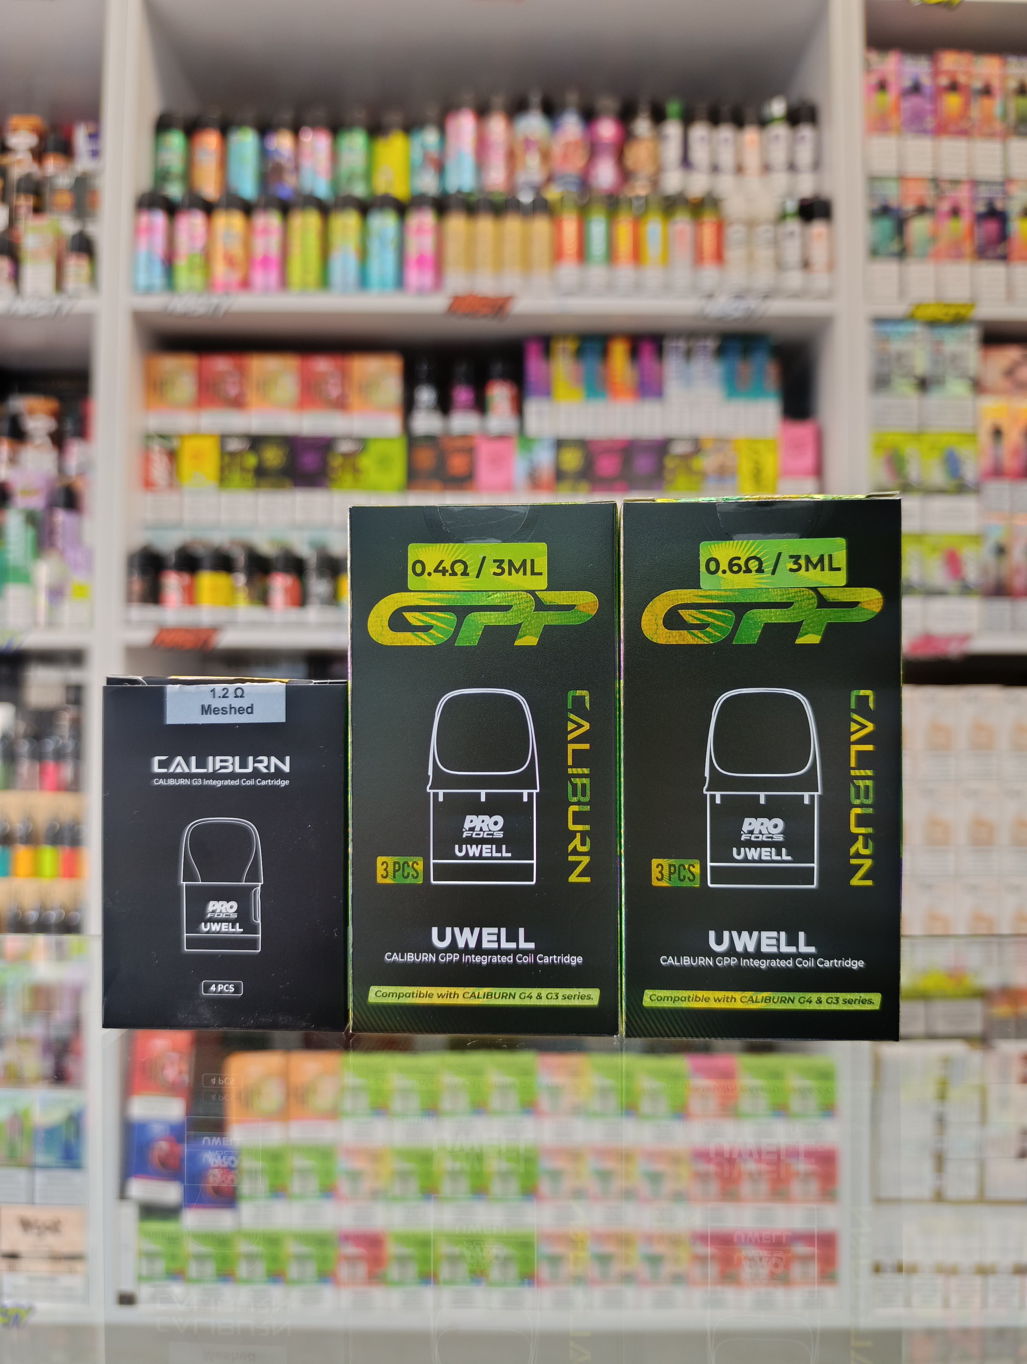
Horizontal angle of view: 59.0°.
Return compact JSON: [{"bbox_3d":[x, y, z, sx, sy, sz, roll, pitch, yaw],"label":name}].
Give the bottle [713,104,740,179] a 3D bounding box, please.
[{"bbox_3d":[0.222,-0.547,0.942,0.027,0.097,0.027,0,-2,0],"label":"bottle"}]

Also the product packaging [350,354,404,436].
[{"bbox_3d":[-0.141,-0.292,0.940,0.051,0.083,0.030,0,-2,0],"label":"product packaging"}]

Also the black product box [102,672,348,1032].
[{"bbox_3d":[-0.071,0.044,0.236,0.062,0.086,0.021,0,-1,3],"label":"black product box"}]

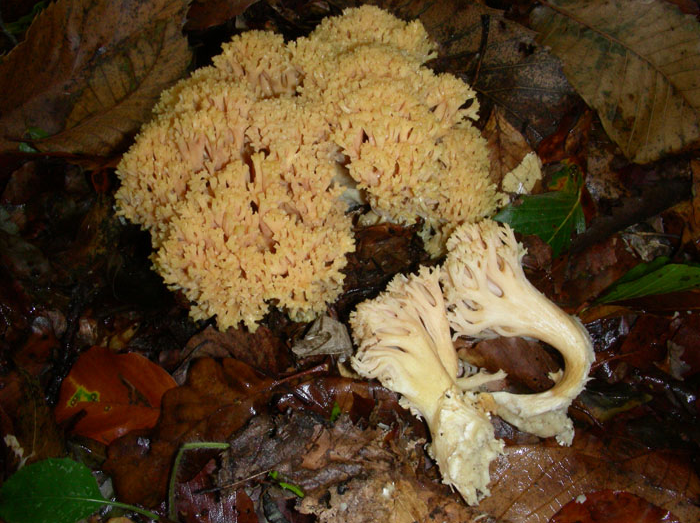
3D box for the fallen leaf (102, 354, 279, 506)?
[{"bbox_3d":[-0.076,0.078,0.370,0.090,0.016,0.048,-38,65,-21],"label":"fallen leaf"}]

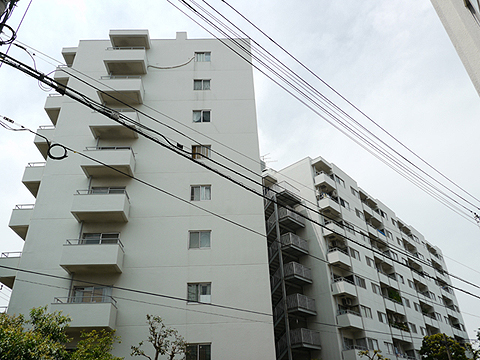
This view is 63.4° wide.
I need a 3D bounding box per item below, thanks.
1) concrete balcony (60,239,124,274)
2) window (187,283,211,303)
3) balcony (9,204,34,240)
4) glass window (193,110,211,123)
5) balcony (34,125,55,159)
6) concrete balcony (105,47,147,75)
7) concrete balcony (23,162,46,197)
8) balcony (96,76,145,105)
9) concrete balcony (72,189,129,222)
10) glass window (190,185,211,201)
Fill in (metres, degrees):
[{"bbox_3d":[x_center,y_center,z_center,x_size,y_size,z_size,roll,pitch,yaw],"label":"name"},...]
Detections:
[{"bbox_3d":[-7.019,3.663,18.664,2.561,1.278,1.170,-1,-32,-3],"label":"concrete balcony"},{"bbox_3d":[-1.946,5.389,18.505,1.127,0.994,0.100,-1,-32,-3],"label":"window"},{"bbox_3d":[-11.532,2.592,21.686,1.052,1.270,2.700,-2,-32,-2],"label":"balcony"},{"bbox_3d":[-2.375,-3.935,24.325,1.127,0.994,0.100,-1,-32,-3],"label":"glass window"},{"bbox_3d":[-11.747,-2.069,24.598,1.052,1.270,2.700,-2,-32,-2],"label":"balcony"},{"bbox_3d":[-7.551,-7.953,26.005,2.572,1.270,1.220,-2,-32,-2],"label":"concrete balcony"},{"bbox_3d":[-11.657,0.225,23.209,1.210,1.278,2.600,-1,-32,-3],"label":"concrete balcony"},{"bbox_3d":[-7.443,-5.622,24.549,2.572,1.270,1.220,-2,-32,-2],"label":"balcony"},{"bbox_3d":[-7.120,1.369,20.181,2.572,1.270,1.220,-2,-32,-2],"label":"concrete balcony"},{"bbox_3d":[-2.161,0.727,21.415,1.127,0.994,0.100,-1,-32,-3],"label":"glass window"}]

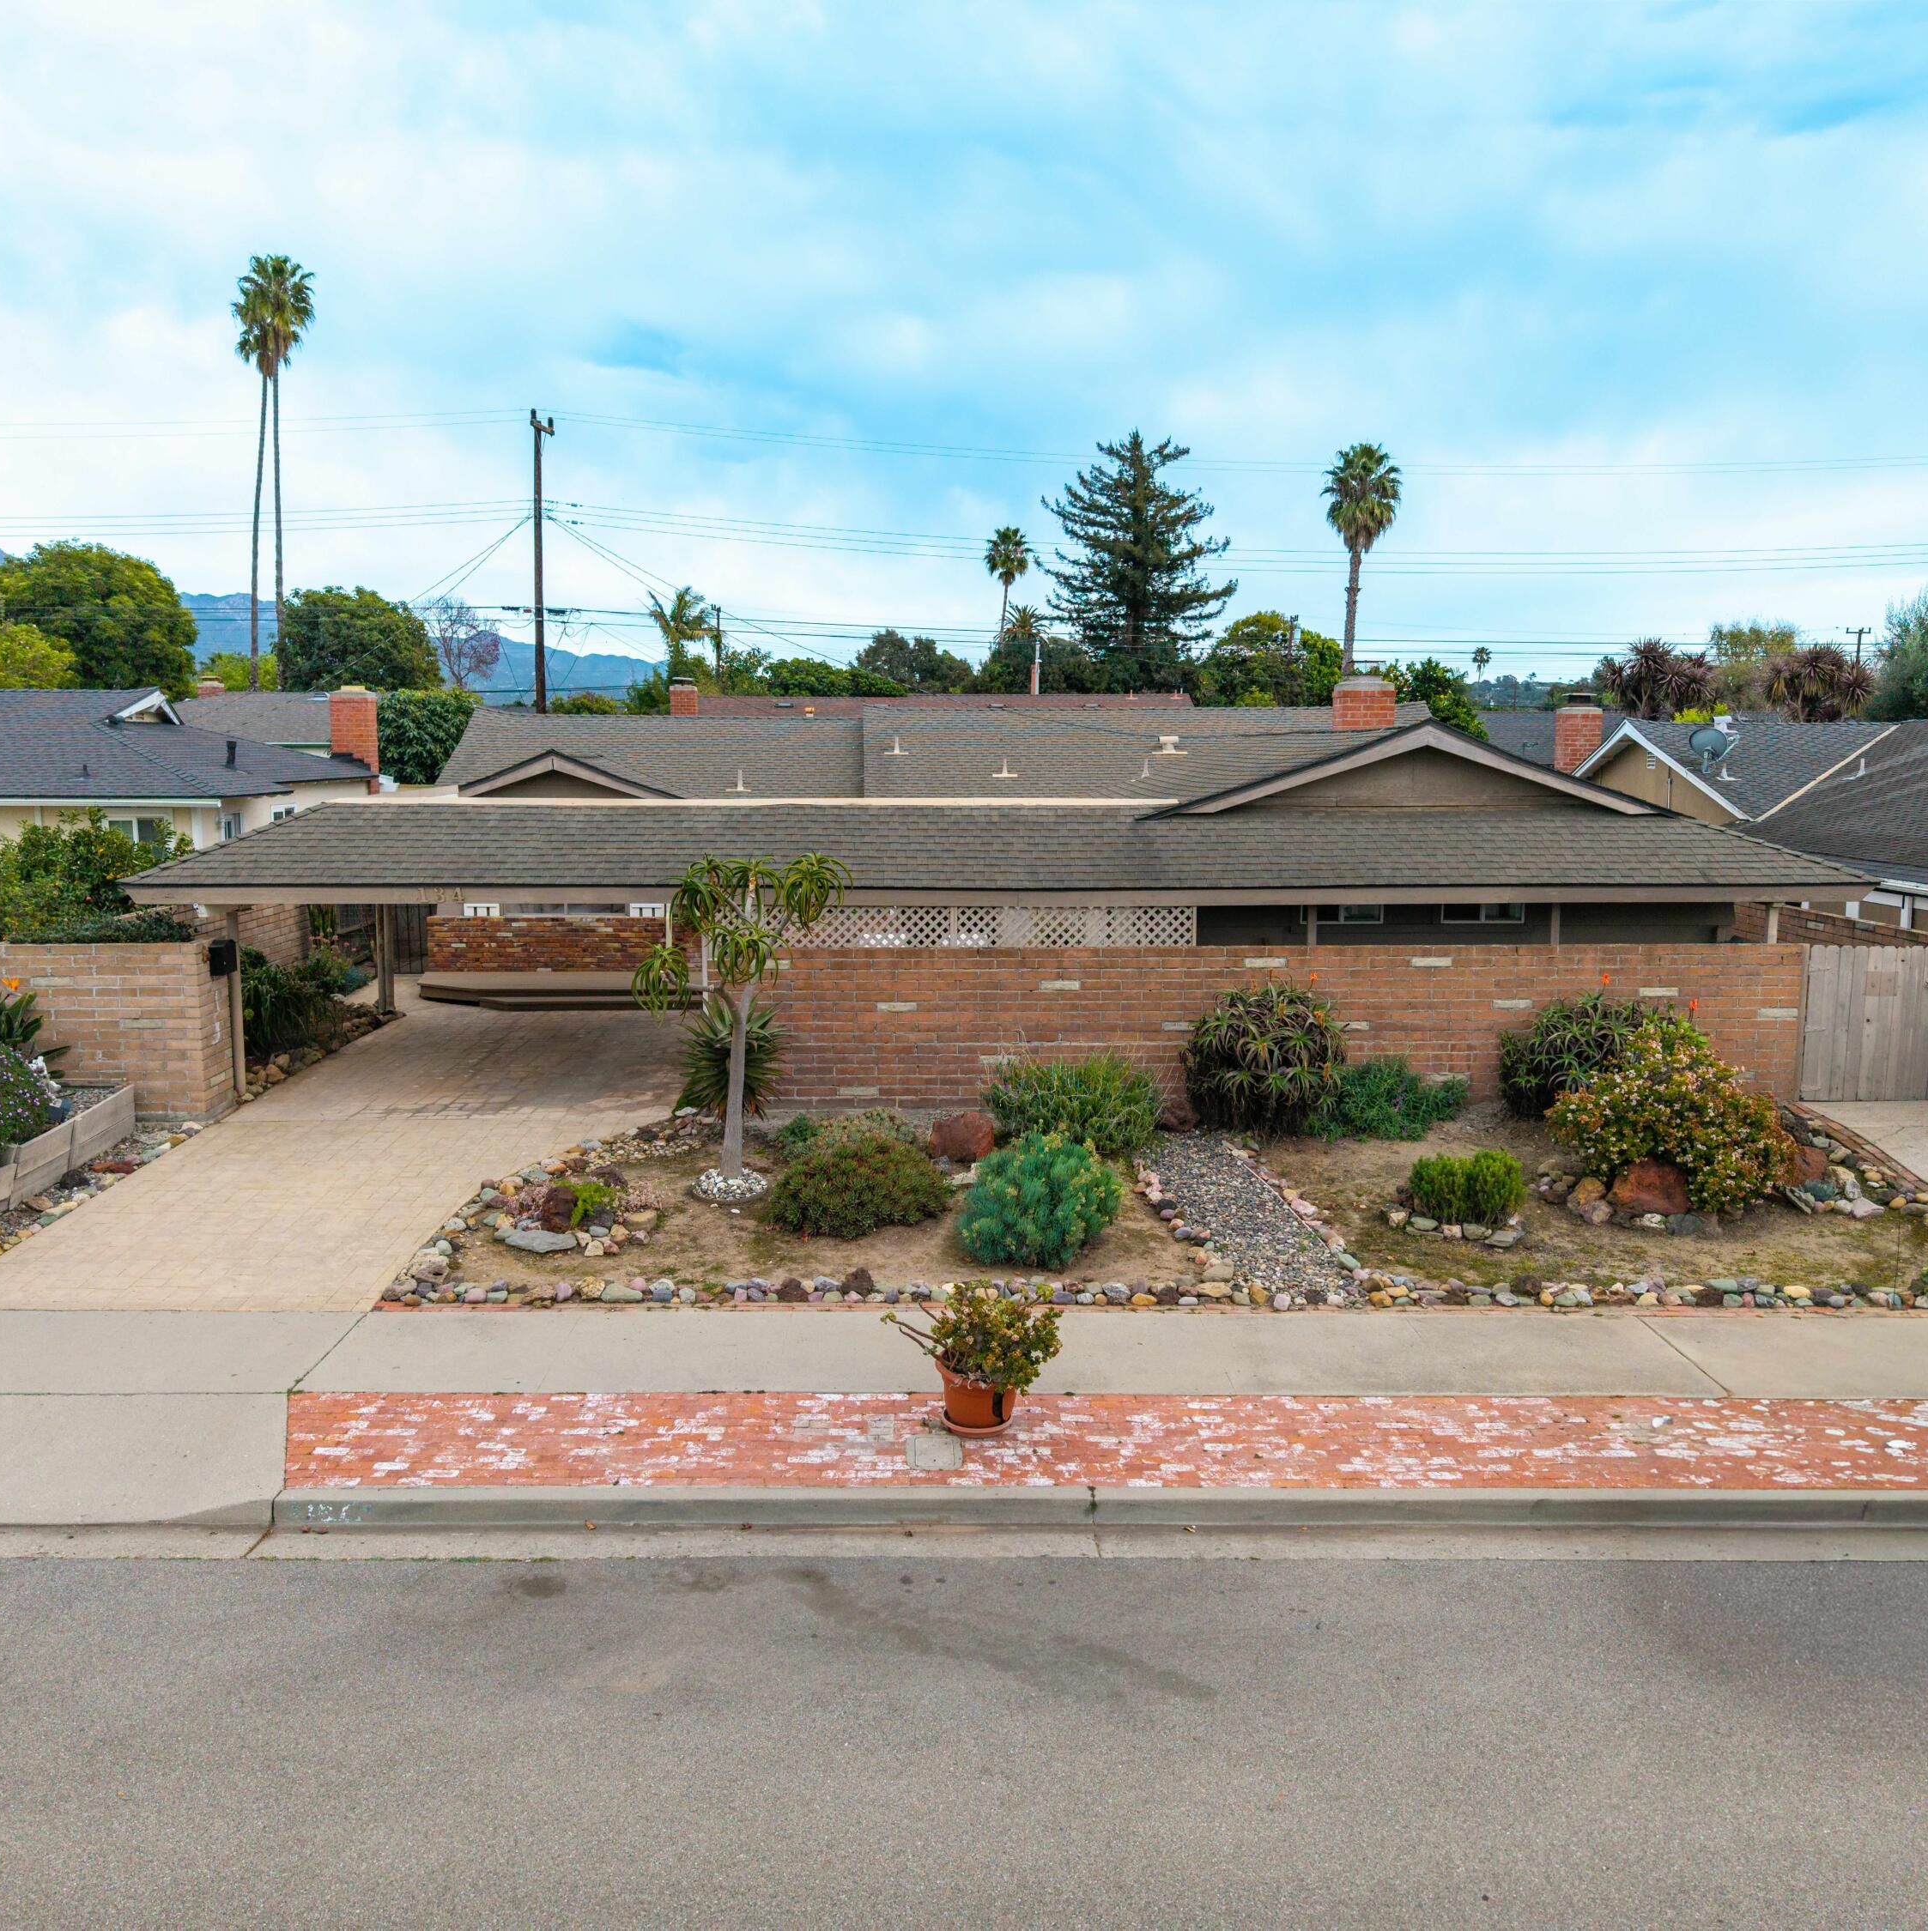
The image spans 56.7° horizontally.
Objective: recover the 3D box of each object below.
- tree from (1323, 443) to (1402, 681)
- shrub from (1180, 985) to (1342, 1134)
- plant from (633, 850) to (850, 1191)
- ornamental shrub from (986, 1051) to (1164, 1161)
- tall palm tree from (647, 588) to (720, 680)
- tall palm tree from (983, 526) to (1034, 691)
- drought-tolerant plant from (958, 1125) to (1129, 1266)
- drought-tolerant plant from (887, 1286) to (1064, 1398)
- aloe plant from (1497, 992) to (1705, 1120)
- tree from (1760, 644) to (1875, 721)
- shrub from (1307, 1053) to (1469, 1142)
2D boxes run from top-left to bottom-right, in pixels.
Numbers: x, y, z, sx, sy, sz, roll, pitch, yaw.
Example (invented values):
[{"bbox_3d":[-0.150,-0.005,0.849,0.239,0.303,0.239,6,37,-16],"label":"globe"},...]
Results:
[{"bbox_3d":[15.122,-13.167,68.800,2.979,13.458,3.000,0,9,0],"label":"tree"},{"bbox_3d":[2.893,0.873,17.230,1.573,1.396,1.350,0,9,0],"label":"shrub"},{"bbox_3d":[-1.947,0.425,15.634,1.903,2.881,1.700,0,9,0],"label":"plant"},{"bbox_3d":[1.040,1.288,17.260,1.650,0.800,1.300,0,7,0],"label":"ornamental shrub"},{"bbox_3d":[-12.133,-11.286,77.189,3.000,10.300,3.000,0,7,0],"label":"tall palm tree"},{"bbox_3d":[2.877,-19.274,113.463,3.100,17.000,3.100,0,7,0],"label":"tall palm tree"},{"bbox_3d":[0.592,1.736,14.002,1.325,0.923,1.259,0,9,0],"label":"drought-tolerant plant"},{"bbox_3d":[0.060,2.215,10.624,1.030,0.630,0.820,0,7,0],"label":"drought-tolerant plant"},{"bbox_3d":[6.260,0.905,17.560,1.980,1.270,1.400,0,9,0],"label":"aloe plant"},{"bbox_3d":[19.501,-4.413,40.771,2.500,5.850,2.300,0,7,0],"label":"tree"},{"bbox_3d":[4.165,1.259,17.558,1.440,0.740,0.980,0,7,0],"label":"shrub"}]

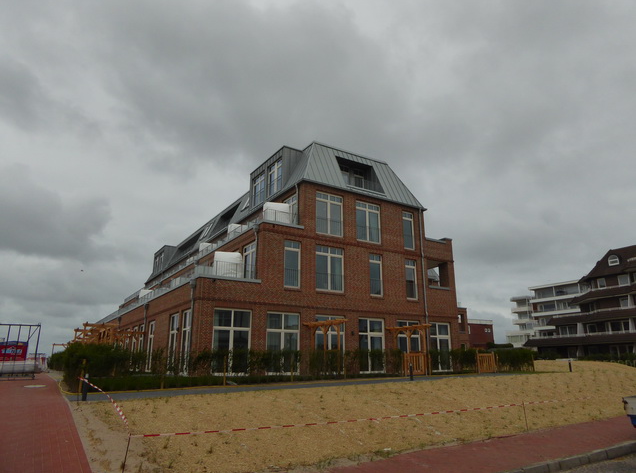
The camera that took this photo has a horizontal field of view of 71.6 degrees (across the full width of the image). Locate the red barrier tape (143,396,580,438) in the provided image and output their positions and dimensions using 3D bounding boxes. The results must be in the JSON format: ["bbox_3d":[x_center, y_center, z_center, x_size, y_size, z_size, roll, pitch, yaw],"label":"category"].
[{"bbox_3d":[2.461,3.478,8.808,11.648,0.100,0.060,10,-18,-31],"label":"red barrier tape"}]

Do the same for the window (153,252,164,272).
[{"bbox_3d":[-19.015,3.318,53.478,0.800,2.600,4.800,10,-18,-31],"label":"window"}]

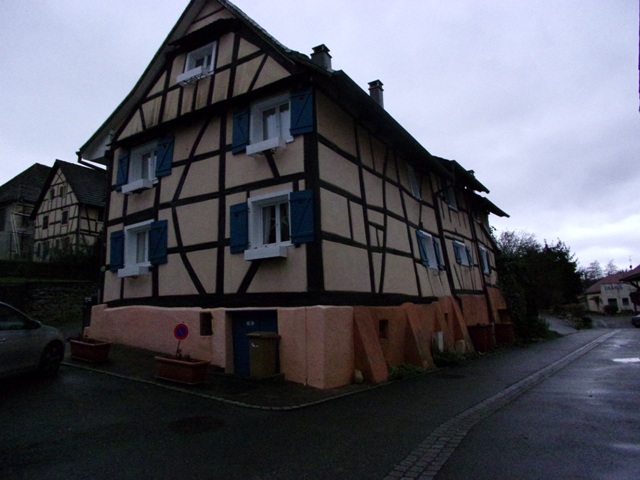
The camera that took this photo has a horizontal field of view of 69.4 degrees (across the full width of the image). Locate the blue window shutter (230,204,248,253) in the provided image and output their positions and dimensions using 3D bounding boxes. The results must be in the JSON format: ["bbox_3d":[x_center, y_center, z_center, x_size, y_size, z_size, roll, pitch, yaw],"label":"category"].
[{"bbox_3d":[-1.965,-0.275,11.351,0.600,1.200,0.050,-8,-11,35],"label":"blue window shutter"}]

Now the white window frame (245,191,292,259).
[{"bbox_3d":[-1.220,-0.372,10.742,1.350,1.450,0.300,-8,-11,35],"label":"white window frame"}]

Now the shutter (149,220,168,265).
[{"bbox_3d":[-4.514,0.079,13.000,0.680,1.200,0.050,-8,-11,35],"label":"shutter"}]

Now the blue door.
[{"bbox_3d":[-1.451,2.442,10.904,1.500,1.500,0.080,-8,-11,35],"label":"blue door"}]

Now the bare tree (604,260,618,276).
[{"bbox_3d":[56.890,8.962,89.231,3.500,10.100,3.500,-7,-10,32],"label":"bare tree"}]

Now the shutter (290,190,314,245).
[{"bbox_3d":[-0.383,-0.509,10.220,0.620,1.190,0.050,-8,-11,35],"label":"shutter"}]

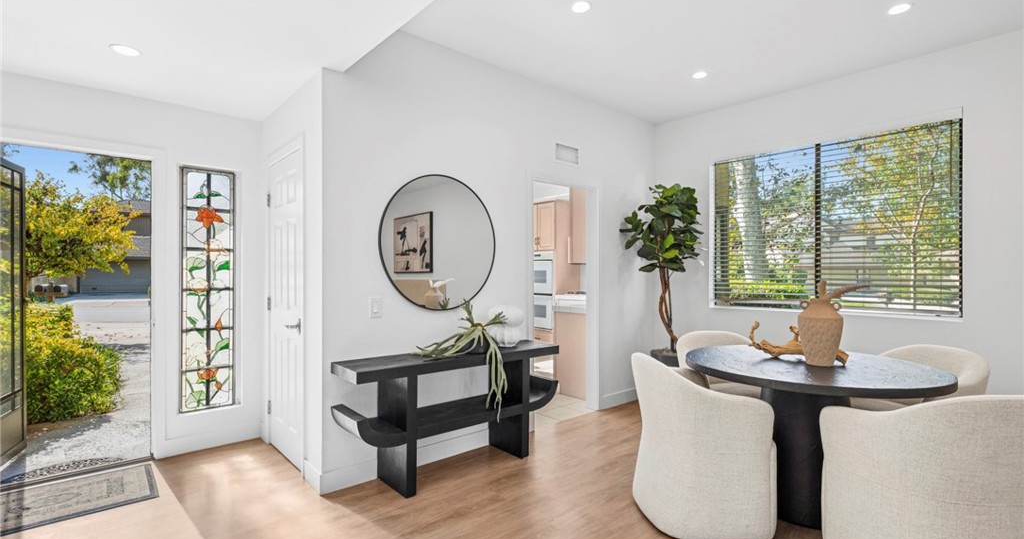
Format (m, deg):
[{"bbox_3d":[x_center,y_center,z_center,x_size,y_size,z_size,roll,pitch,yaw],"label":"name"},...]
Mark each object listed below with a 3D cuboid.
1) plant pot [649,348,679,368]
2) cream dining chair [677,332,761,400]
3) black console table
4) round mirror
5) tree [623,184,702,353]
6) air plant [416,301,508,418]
[{"bbox_3d":[1.530,1.039,4.250,0.420,0.520,0.420,0,0,20],"label":"plant pot"},{"bbox_3d":[1.545,0.887,3.240,0.610,0.820,0.620,0,0,-12],"label":"cream dining chair"},{"bbox_3d":[-0.346,0.925,3.002,1.500,0.745,0.360,0,0,-39],"label":"black console table"},{"bbox_3d":[-0.475,-0.180,3.100,0.913,0.913,0.025,0,0,-40],"label":"round mirror"},{"bbox_3d":[1.385,-0.021,4.200,0.710,1.570,0.660,0,0,18],"label":"tree"},{"bbox_3d":[-0.318,0.587,2.935,0.580,0.740,0.340,0,0,-40],"label":"air plant"}]

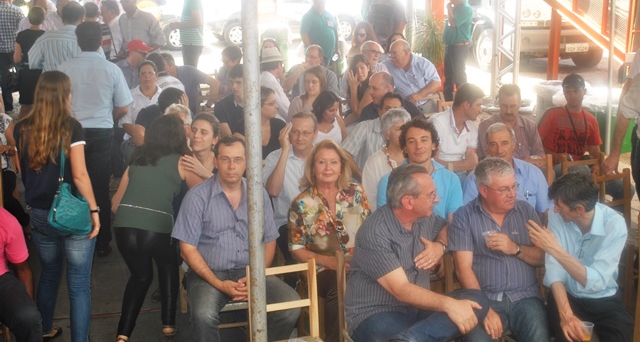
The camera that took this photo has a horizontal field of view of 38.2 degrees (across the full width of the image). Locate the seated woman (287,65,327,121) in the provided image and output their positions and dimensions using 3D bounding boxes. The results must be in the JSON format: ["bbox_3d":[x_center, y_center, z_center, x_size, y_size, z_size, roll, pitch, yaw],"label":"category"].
[{"bbox_3d":[-0.046,-0.172,7.536,0.480,1.270,0.780,-2,13,-4],"label":"seated woman"}]

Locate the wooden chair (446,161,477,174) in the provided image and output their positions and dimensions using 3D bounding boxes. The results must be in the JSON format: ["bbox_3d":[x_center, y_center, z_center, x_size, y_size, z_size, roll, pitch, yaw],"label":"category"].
[{"bbox_3d":[1.114,0.395,6.269,0.390,0.880,0.420,-4,15,-14],"label":"wooden chair"}]

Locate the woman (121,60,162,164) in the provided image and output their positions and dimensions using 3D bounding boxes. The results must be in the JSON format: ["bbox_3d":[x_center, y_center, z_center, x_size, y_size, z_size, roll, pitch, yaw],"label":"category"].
[{"bbox_3d":[-1.449,-0.224,7.790,0.500,1.280,0.780,-1,13,0],"label":"woman"}]

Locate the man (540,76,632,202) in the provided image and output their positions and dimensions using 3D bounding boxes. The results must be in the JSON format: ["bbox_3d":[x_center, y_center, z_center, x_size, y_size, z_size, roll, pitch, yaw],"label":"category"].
[{"bbox_3d":[2.038,-0.047,6.952,0.660,1.303,0.850,-4,15,-15],"label":"man"}]

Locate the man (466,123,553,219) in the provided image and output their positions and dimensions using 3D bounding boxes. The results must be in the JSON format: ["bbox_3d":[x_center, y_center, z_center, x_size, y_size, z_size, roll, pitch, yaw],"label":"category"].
[{"bbox_3d":[1.057,0.392,5.291,0.570,1.265,0.850,1,14,5],"label":"man"}]

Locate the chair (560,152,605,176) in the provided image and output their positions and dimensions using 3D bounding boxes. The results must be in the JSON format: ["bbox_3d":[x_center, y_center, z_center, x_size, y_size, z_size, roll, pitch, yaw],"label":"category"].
[{"bbox_3d":[1.863,0.313,6.330,0.360,0.850,0.360,-6,14,-22],"label":"chair"}]

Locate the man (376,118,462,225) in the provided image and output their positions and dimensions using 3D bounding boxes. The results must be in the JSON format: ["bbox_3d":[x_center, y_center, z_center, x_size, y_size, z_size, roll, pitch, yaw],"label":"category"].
[{"bbox_3d":[0.625,0.374,5.186,0.540,1.280,0.800,-4,14,-14],"label":"man"}]

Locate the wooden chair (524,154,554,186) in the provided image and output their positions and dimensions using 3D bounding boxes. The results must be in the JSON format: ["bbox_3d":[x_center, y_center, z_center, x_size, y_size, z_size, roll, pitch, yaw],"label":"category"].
[{"bbox_3d":[1.506,0.376,6.330,0.390,0.880,0.420,-5,15,-16],"label":"wooden chair"}]

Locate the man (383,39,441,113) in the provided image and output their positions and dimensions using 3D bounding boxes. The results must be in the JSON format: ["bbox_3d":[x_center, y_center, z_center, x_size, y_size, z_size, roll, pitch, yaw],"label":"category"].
[{"bbox_3d":[0.767,-0.562,8.933,0.680,1.351,0.850,5,15,21],"label":"man"}]

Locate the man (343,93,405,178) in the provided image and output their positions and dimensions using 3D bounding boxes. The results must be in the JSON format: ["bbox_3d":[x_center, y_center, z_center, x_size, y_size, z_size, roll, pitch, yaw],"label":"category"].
[{"bbox_3d":[0.484,0.165,6.136,0.560,1.270,0.800,-2,13,-8],"label":"man"}]

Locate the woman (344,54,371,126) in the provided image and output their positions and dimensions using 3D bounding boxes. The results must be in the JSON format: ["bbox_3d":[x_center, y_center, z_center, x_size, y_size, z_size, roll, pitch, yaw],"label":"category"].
[{"bbox_3d":[0.362,-0.458,8.705,0.520,1.263,0.800,2,14,9],"label":"woman"}]

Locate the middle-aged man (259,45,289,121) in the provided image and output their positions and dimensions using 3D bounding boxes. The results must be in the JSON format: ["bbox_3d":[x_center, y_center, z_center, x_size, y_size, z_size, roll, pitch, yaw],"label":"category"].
[{"bbox_3d":[-0.348,-0.465,8.549,0.850,1.358,0.550,-5,15,-17],"label":"middle-aged man"}]

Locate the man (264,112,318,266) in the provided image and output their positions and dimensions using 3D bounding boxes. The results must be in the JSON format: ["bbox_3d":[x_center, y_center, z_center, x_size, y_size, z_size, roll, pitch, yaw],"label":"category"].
[{"bbox_3d":[-0.141,0.304,5.802,0.520,1.300,0.750,-1,14,-4],"label":"man"}]

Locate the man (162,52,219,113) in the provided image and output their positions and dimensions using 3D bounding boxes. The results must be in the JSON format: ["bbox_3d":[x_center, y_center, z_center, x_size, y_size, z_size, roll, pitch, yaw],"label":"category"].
[{"bbox_3d":[-1.318,-0.524,9.062,0.680,1.231,0.780,12,19,40],"label":"man"}]

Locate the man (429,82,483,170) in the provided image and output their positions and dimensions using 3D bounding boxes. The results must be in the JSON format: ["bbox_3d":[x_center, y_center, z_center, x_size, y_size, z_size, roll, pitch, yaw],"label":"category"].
[{"bbox_3d":[1.040,0.091,6.321,0.540,1.300,0.780,-6,14,-22],"label":"man"}]

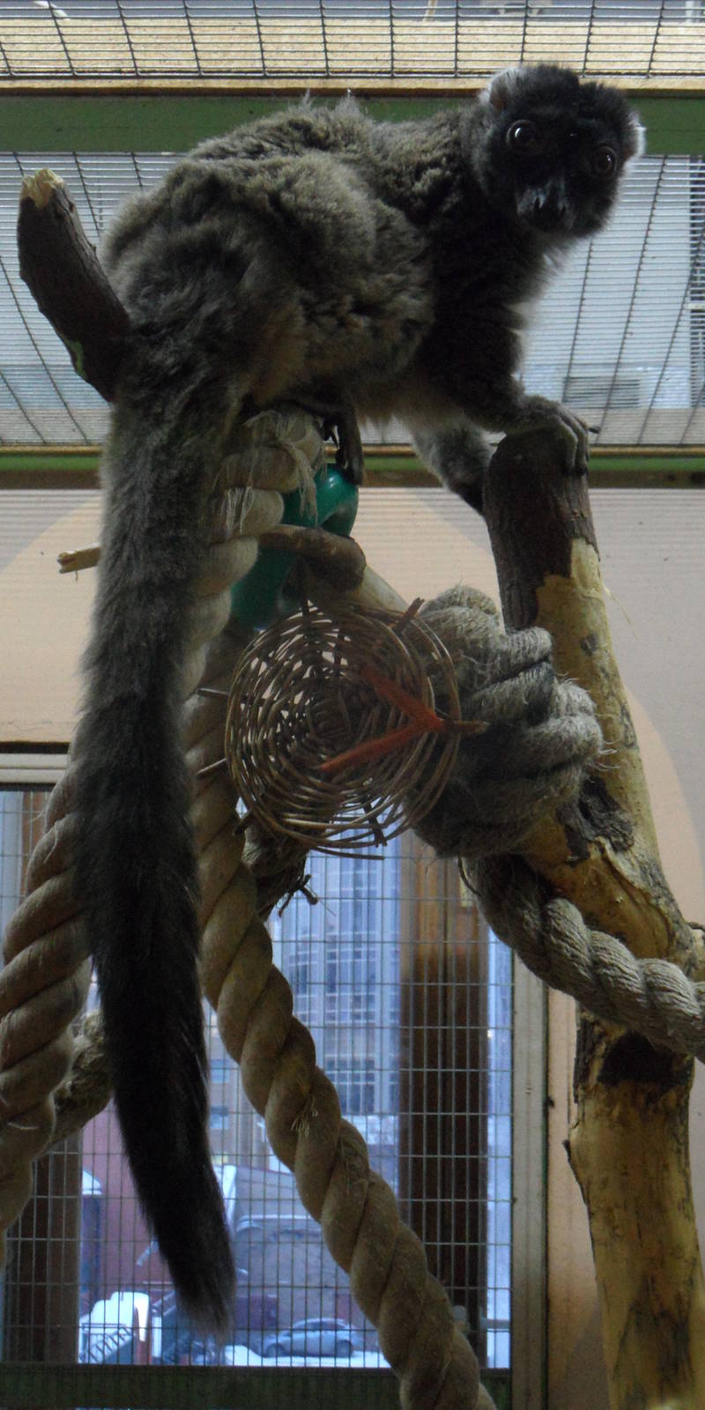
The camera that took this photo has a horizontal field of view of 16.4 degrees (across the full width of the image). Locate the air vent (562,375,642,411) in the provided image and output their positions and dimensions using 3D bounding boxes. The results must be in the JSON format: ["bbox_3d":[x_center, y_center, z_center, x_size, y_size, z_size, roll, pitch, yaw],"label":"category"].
[{"bbox_3d":[0.471,-0.589,4.607,0.151,0.068,0.030,0,-7,1],"label":"air vent"}]

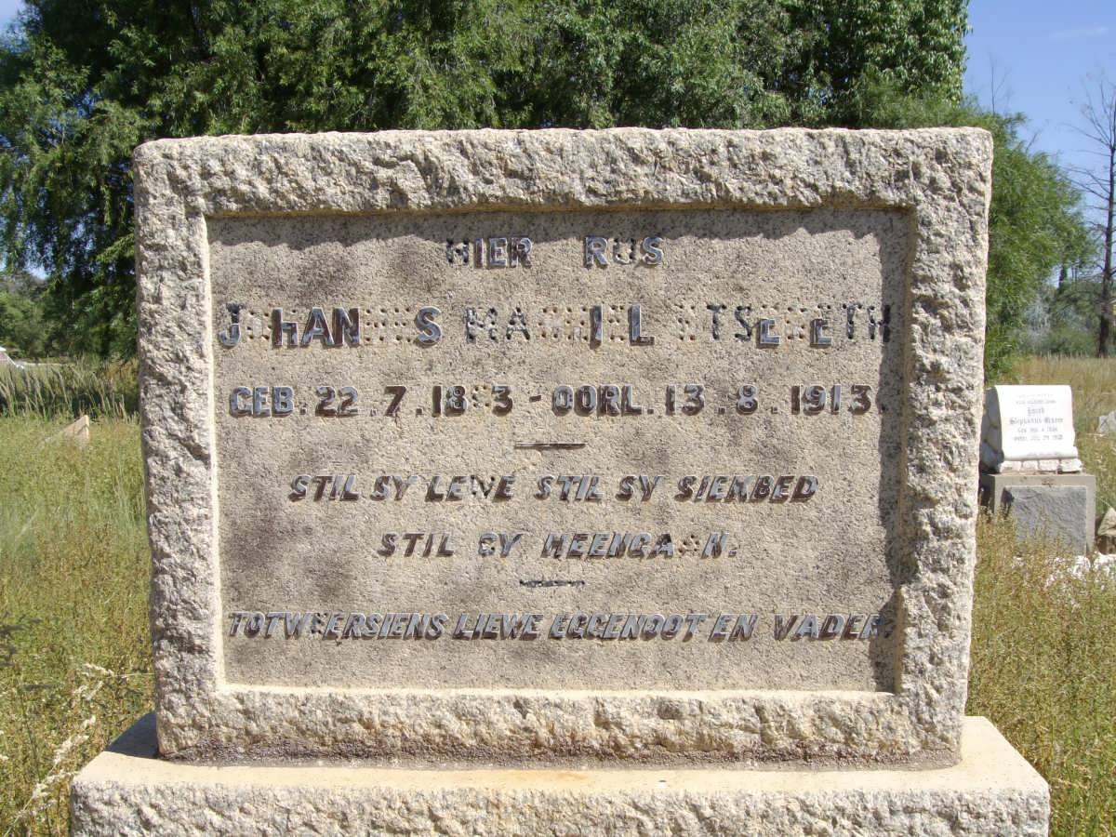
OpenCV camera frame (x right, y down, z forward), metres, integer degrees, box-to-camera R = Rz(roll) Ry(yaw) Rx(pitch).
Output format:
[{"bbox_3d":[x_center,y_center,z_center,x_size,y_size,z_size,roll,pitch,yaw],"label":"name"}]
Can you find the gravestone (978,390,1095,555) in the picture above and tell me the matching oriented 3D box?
[{"bbox_3d":[2.766,0.302,8.440,0.570,0.988,0.430,0,3,0],"label":"gravestone"}]

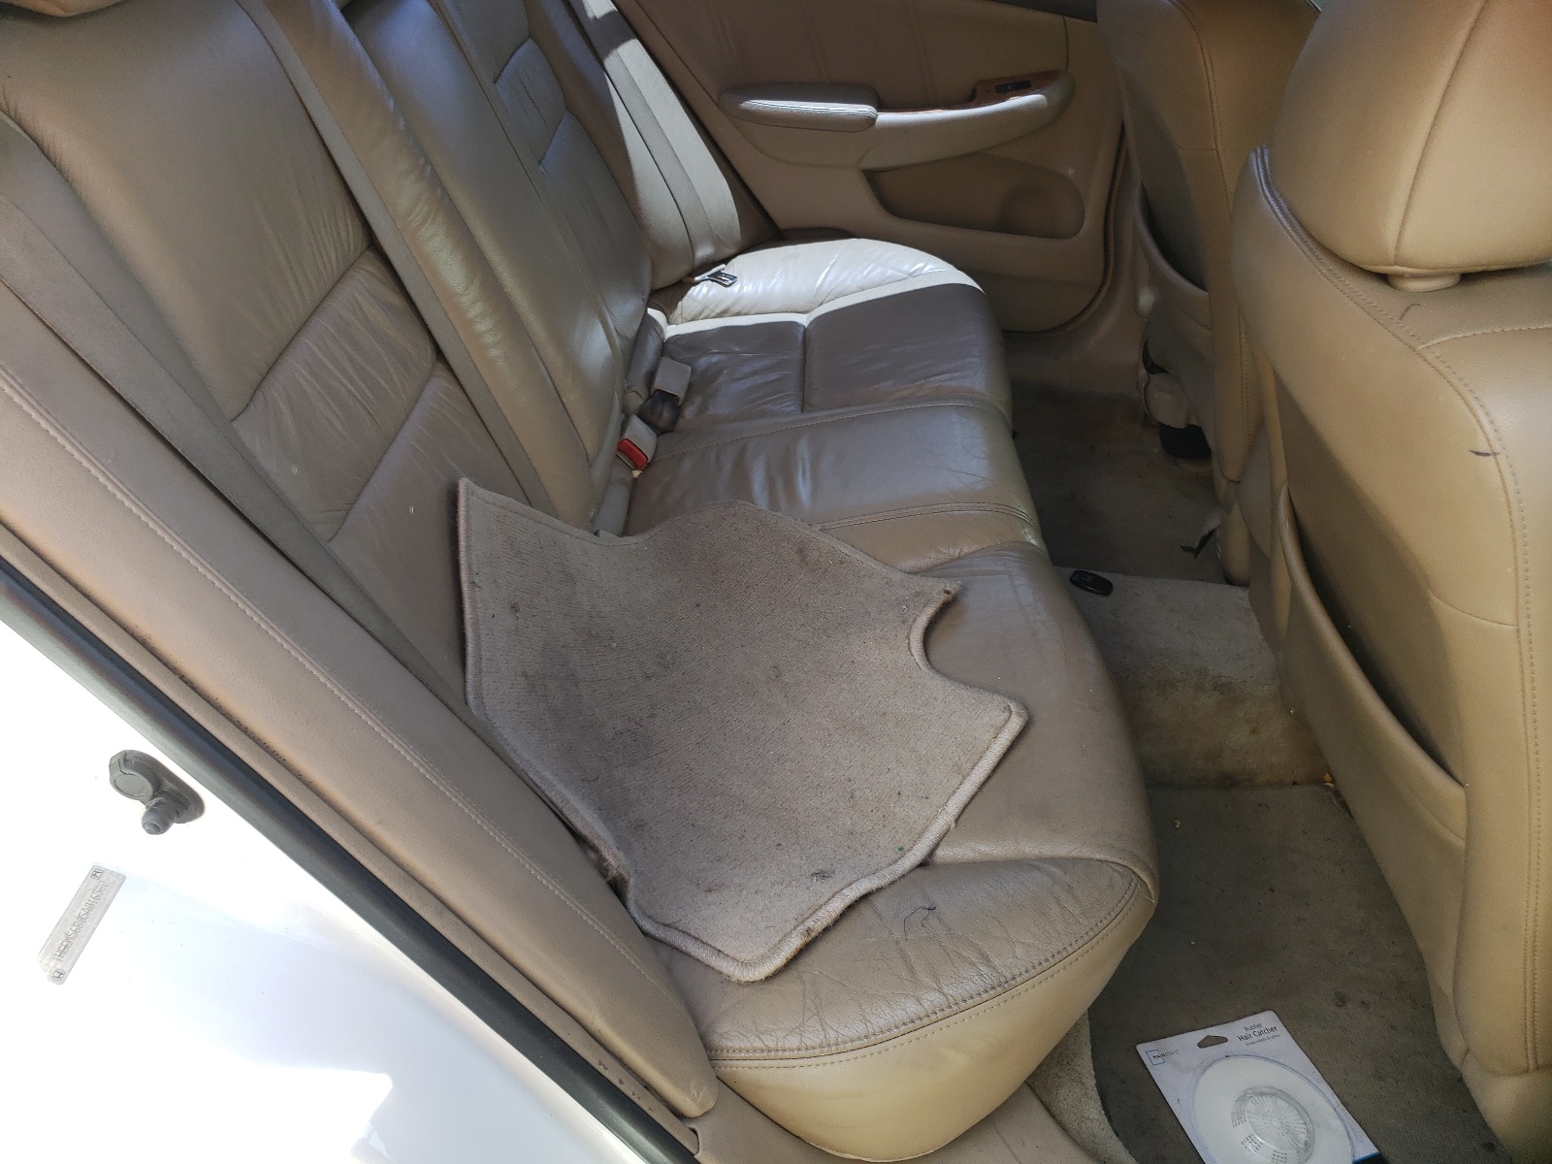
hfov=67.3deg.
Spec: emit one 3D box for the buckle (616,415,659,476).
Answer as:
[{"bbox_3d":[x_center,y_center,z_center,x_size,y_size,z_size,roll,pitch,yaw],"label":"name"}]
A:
[{"bbox_3d":[-0.150,-0.149,1.250,0.037,0.022,0.060,36,26,-20],"label":"buckle"}]

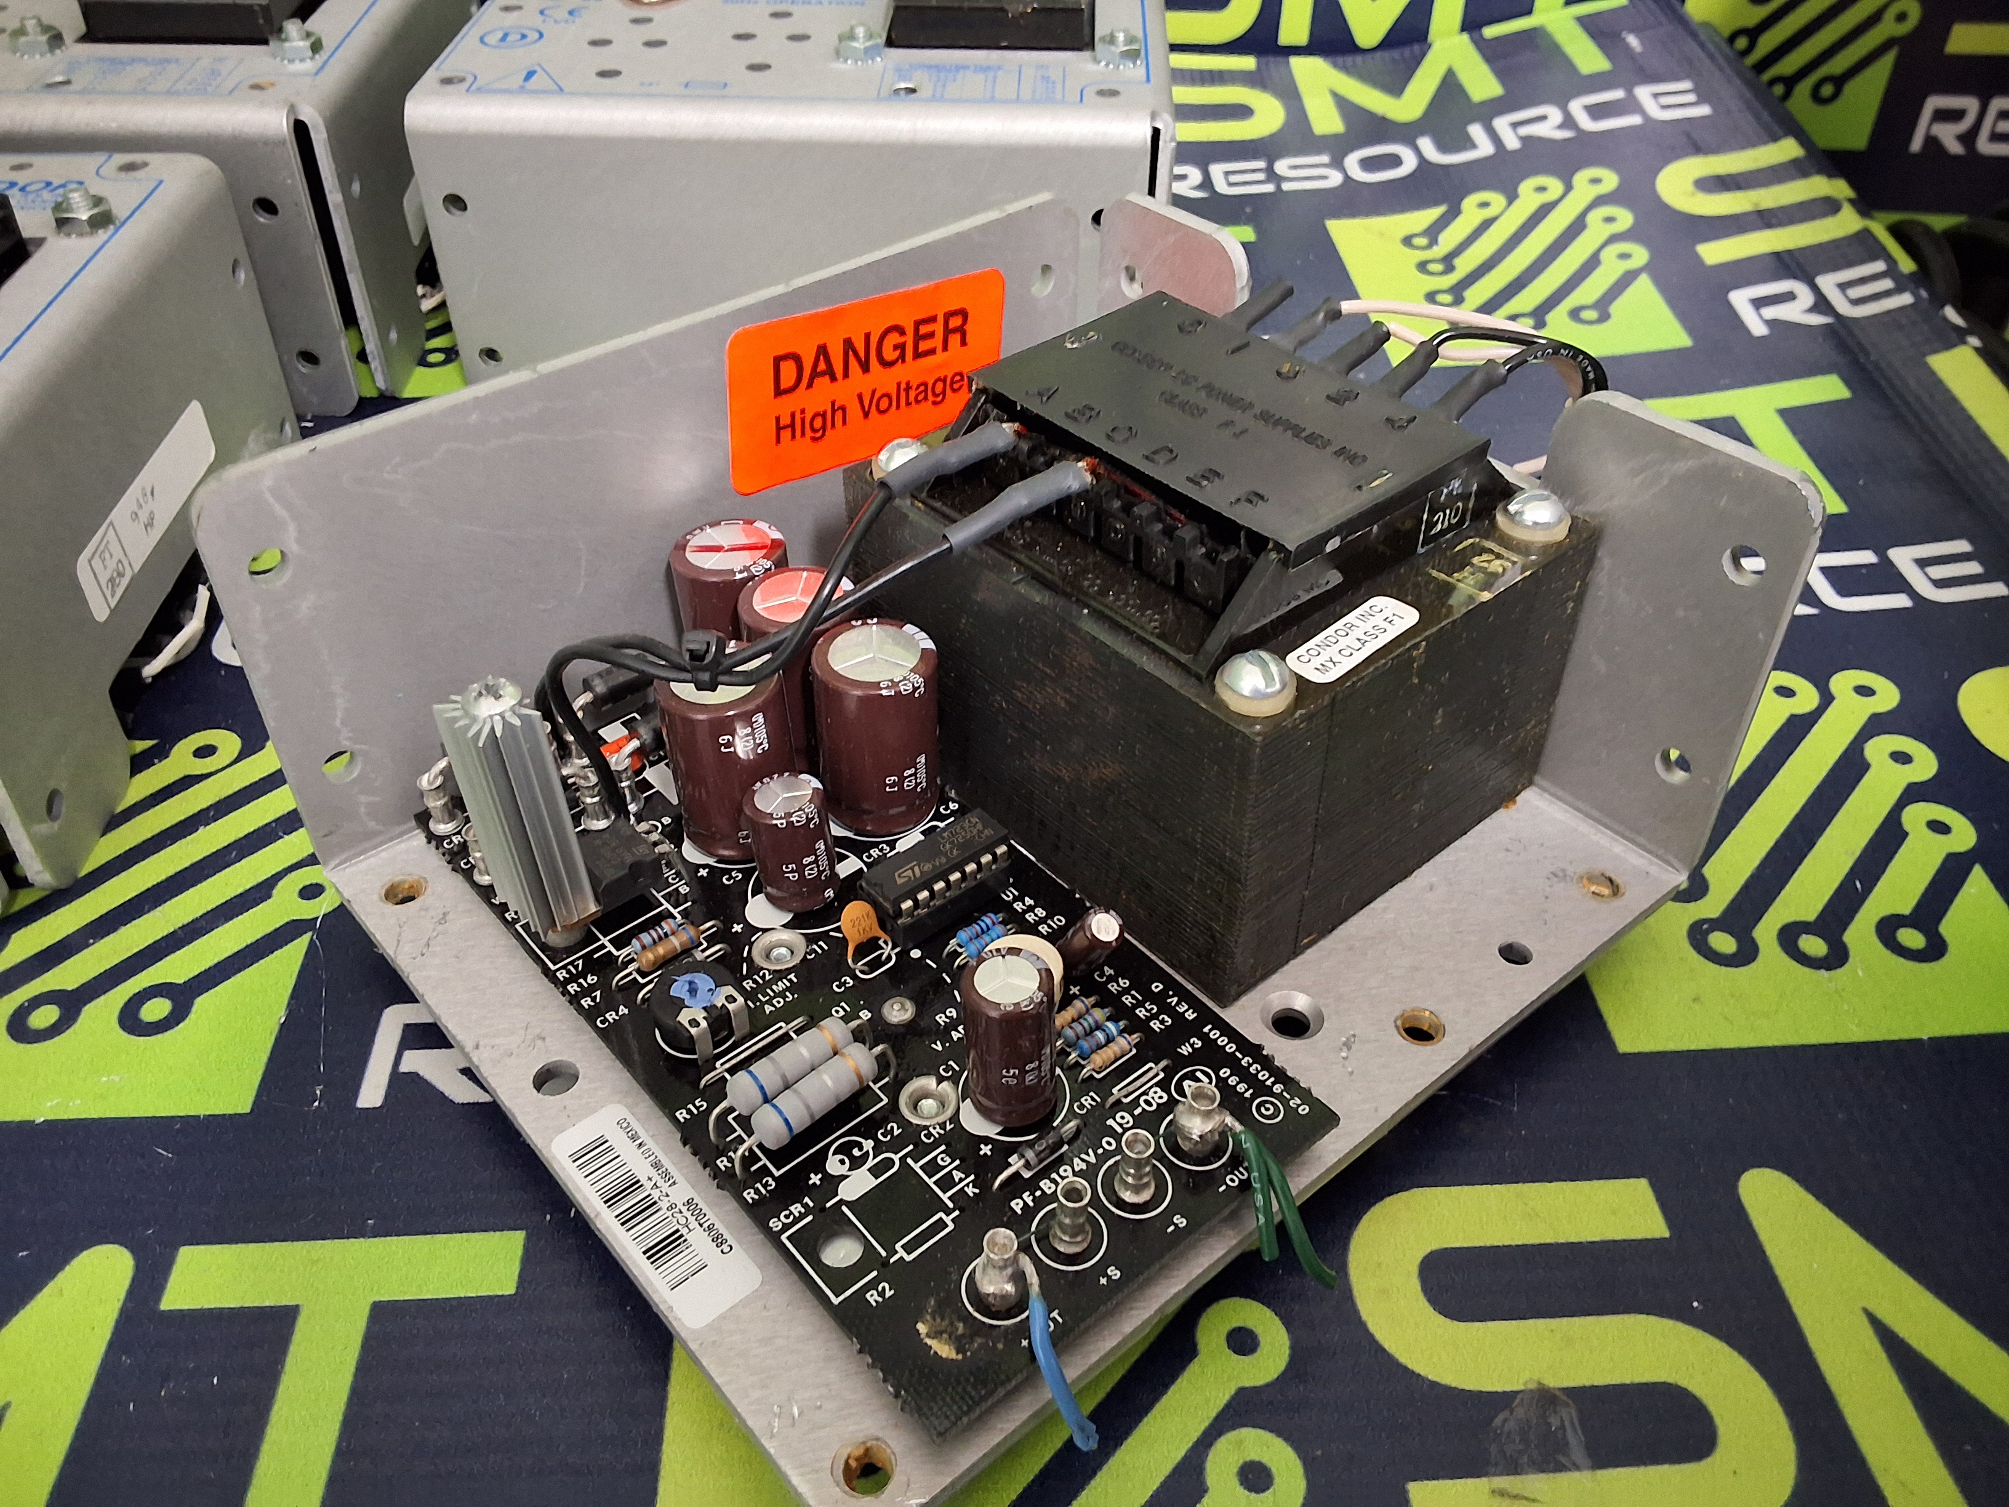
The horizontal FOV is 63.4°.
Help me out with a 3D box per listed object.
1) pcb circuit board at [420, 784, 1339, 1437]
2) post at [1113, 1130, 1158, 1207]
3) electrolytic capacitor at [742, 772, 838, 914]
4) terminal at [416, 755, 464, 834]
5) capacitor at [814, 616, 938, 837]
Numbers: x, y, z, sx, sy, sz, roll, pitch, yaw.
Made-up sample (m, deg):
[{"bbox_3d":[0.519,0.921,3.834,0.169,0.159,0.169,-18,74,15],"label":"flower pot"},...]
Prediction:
[{"bbox_3d":[-0.021,0.026,0.207,0.059,0.002,0.117,-29,48,-30],"label":"pcb circuit board"},{"bbox_3d":[0.015,0.045,0.177,0.005,0.008,0.005,0,40,0],"label":"post"},{"bbox_3d":[-0.026,0.011,0.203,0.010,0.016,0.010,-3,41,3],"label":"electrolytic capacitor"},{"bbox_3d":[-0.075,0.007,0.215,0.005,0.009,0.005,-29,48,-29],"label":"terminal"},{"bbox_3d":[-0.017,-0.004,0.215,0.016,0.025,0.016,1,41,-1],"label":"capacitor"}]

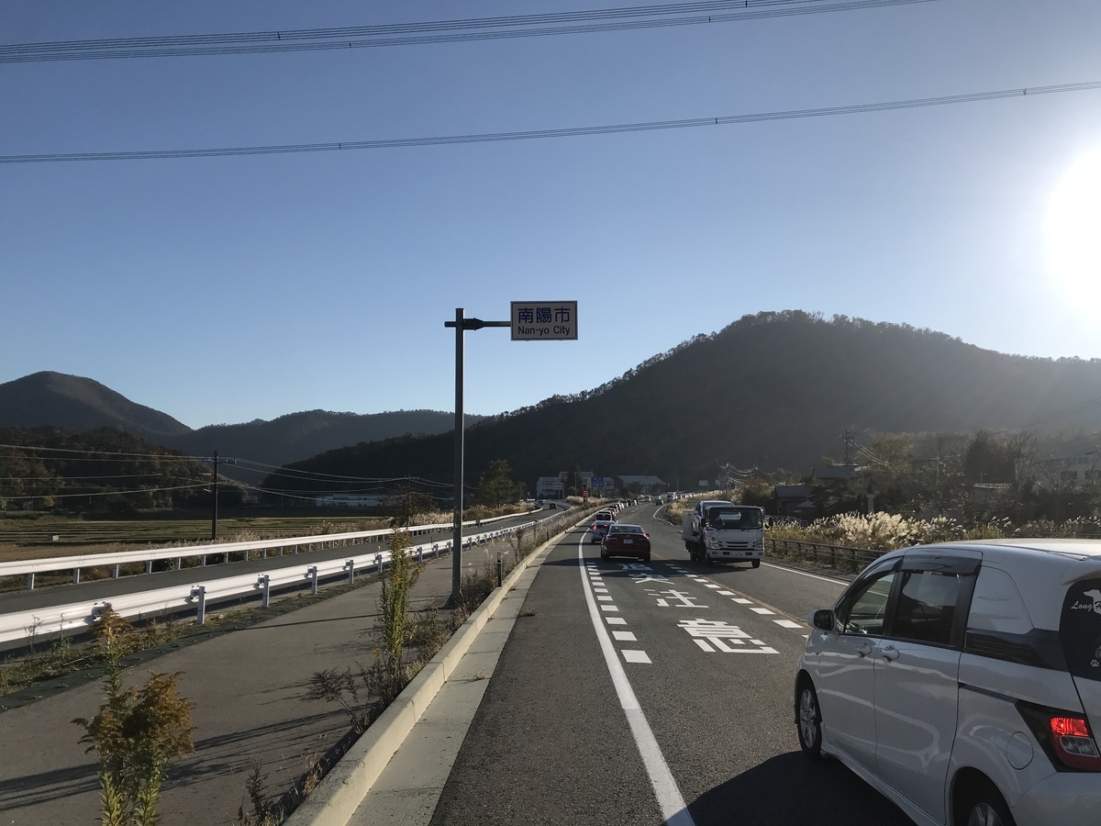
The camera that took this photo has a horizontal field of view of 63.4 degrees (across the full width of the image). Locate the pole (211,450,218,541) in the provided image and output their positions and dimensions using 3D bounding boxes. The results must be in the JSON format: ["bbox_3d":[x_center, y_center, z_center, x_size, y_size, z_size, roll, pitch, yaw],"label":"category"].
[{"bbox_3d":[-24.967,6.356,66.350,0.360,7.220,0.360,0,-6,0],"label":"pole"}]

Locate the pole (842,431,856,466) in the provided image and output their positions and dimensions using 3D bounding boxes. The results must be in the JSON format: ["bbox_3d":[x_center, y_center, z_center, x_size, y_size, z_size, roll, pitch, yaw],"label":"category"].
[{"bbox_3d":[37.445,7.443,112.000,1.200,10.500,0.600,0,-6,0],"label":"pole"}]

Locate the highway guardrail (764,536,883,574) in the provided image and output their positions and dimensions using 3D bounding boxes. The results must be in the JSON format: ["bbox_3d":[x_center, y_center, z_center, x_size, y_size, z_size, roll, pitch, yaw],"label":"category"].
[{"bbox_3d":[9.600,5.198,33.132,0.220,0.820,15.000,0,-6,0],"label":"highway guardrail"}]

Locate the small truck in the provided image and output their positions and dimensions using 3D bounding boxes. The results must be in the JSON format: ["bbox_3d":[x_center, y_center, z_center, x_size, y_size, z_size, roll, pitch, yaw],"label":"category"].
[{"bbox_3d":[6.370,4.524,33.507,2.060,2.320,6.200,0,-6,0],"label":"small truck"}]

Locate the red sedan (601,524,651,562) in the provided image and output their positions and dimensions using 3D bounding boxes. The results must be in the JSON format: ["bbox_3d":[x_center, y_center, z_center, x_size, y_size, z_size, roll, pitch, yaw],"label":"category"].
[{"bbox_3d":[3.020,5.320,36.740,1.810,1.440,4.700,0,-6,1],"label":"red sedan"}]

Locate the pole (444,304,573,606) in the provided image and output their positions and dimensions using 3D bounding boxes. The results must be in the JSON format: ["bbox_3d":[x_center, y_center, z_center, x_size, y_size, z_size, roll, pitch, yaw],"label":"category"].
[{"bbox_3d":[-0.810,0.820,18.490,2.720,6.270,0.320,0,-6,0],"label":"pole"}]

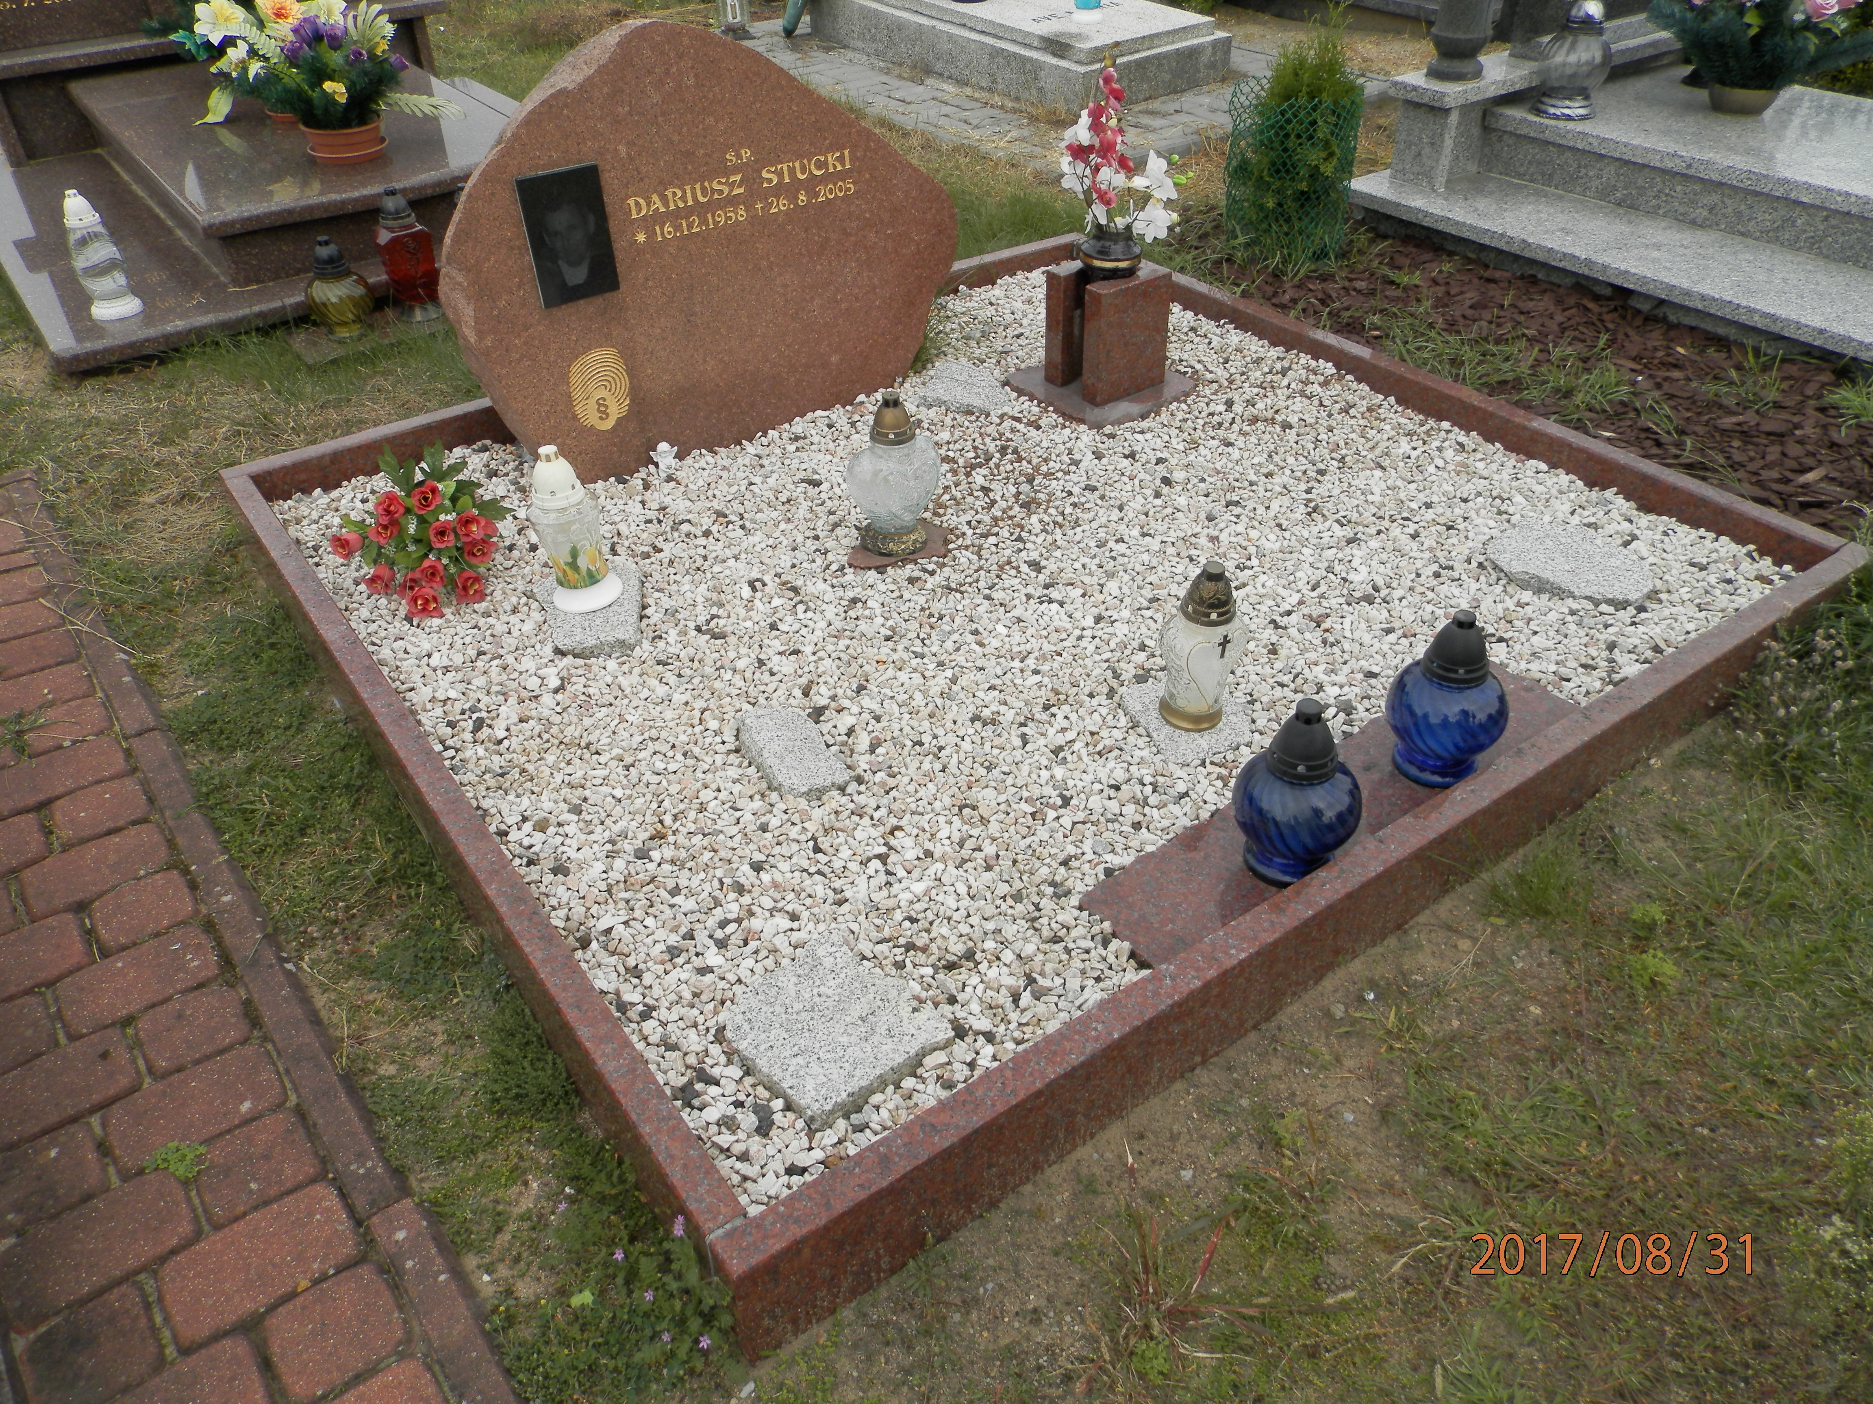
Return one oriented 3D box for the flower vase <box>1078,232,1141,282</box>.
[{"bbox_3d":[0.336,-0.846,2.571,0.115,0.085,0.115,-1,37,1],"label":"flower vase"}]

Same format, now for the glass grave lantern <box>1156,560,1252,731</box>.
[{"bbox_3d":[0.353,-0.079,1.795,0.118,0.238,0.116,0,38,0],"label":"glass grave lantern"}]

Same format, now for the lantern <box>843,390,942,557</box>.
[{"bbox_3d":[-0.070,-0.376,2.180,0.160,0.263,0.120,-18,41,-22],"label":"lantern"}]

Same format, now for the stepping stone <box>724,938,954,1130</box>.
[{"bbox_3d":[-0.109,0.354,1.467,0.200,0.030,0.196,-24,43,-27],"label":"stepping stone"}]

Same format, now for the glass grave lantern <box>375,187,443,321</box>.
[{"bbox_3d":[-1.262,-1.077,3.234,0.143,0.291,0.143,-24,43,-27],"label":"glass grave lantern"}]

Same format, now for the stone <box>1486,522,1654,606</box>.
[{"bbox_3d":[1.034,-0.213,2.187,0.200,0.035,0.242,-24,43,-27],"label":"stone"}]

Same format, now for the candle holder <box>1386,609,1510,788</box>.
[{"bbox_3d":[0.640,-0.014,1.681,0.151,0.227,0.151,-24,43,-27],"label":"candle holder"}]

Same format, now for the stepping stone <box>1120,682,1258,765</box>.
[{"bbox_3d":[0.342,0.028,1.852,0.164,0.034,0.162,-14,39,-16],"label":"stepping stone"}]

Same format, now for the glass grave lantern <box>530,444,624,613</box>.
[{"bbox_3d":[-0.556,-0.271,2.057,0.111,0.255,0.111,-24,43,-27],"label":"glass grave lantern"}]

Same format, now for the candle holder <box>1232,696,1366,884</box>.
[{"bbox_3d":[0.426,0.096,1.589,0.154,0.231,0.154,-3,37,2],"label":"candle holder"}]

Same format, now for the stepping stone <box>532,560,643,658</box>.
[{"bbox_3d":[-0.529,-0.139,2.142,0.170,0.040,0.200,-16,40,-18],"label":"stepping stone"}]

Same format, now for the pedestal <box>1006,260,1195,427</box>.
[{"bbox_3d":[0.338,-0.730,2.668,0.280,0.250,0.280,-24,43,-27],"label":"pedestal"}]

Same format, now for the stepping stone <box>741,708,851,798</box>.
[{"bbox_3d":[-0.194,0.073,1.838,0.090,0.035,0.200,-20,41,-22],"label":"stepping stone"}]

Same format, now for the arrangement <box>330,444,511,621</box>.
[{"bbox_3d":[-0.809,-0.250,2.131,0.258,0.172,0.283,-24,43,-27],"label":"arrangement"}]

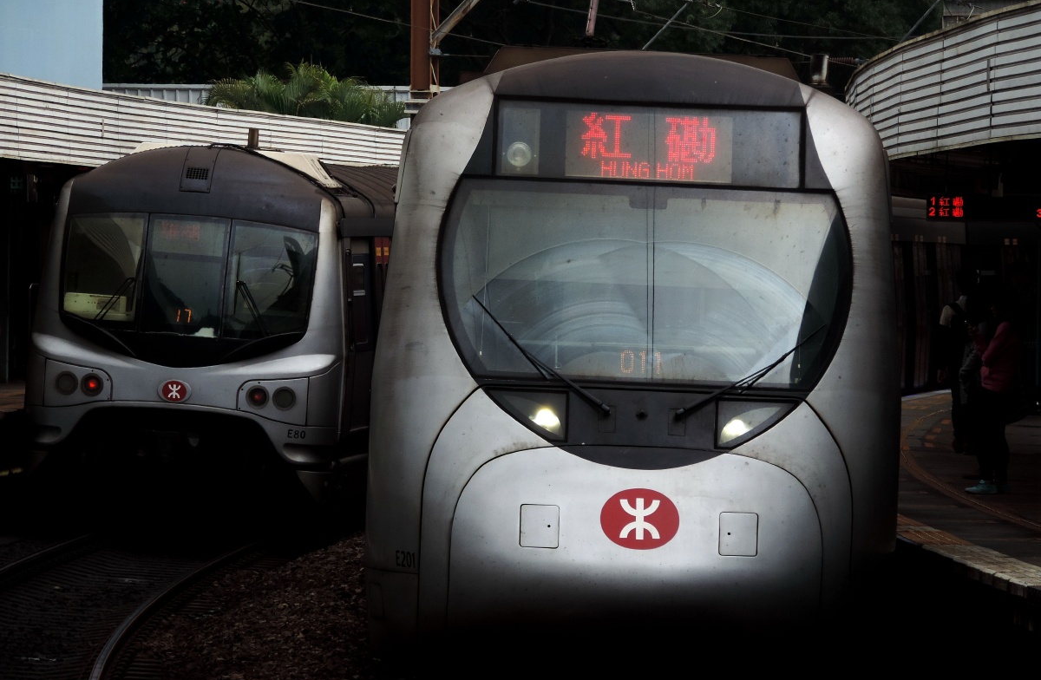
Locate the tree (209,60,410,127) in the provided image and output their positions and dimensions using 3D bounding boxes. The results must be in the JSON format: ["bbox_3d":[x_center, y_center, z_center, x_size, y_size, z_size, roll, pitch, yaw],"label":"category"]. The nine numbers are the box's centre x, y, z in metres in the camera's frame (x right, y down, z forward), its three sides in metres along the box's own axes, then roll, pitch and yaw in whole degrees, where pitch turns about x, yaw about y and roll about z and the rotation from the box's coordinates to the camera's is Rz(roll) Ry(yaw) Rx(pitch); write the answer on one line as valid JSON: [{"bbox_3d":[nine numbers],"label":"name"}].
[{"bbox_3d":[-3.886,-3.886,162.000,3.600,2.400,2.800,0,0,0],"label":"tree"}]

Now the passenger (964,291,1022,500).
[{"bbox_3d":[3.678,0.407,70.000,0.420,1.580,0.450,0,0,-6],"label":"passenger"}]

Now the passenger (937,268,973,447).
[{"bbox_3d":[4.123,0.195,84.500,0.500,1.710,0.360,0,0,-18],"label":"passenger"}]

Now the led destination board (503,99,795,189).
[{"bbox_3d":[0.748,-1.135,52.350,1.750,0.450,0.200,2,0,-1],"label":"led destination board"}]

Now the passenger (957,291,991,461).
[{"bbox_3d":[3.826,0.347,76.000,0.340,1.560,0.460,0,0,9],"label":"passenger"}]

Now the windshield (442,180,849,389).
[{"bbox_3d":[0.723,-0.323,52.000,2.330,1.170,0.500,2,0,-1],"label":"windshield"}]

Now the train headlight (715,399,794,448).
[{"bbox_3d":[1.346,0.485,51.750,0.460,0.280,0.200,2,0,-3],"label":"train headlight"}]

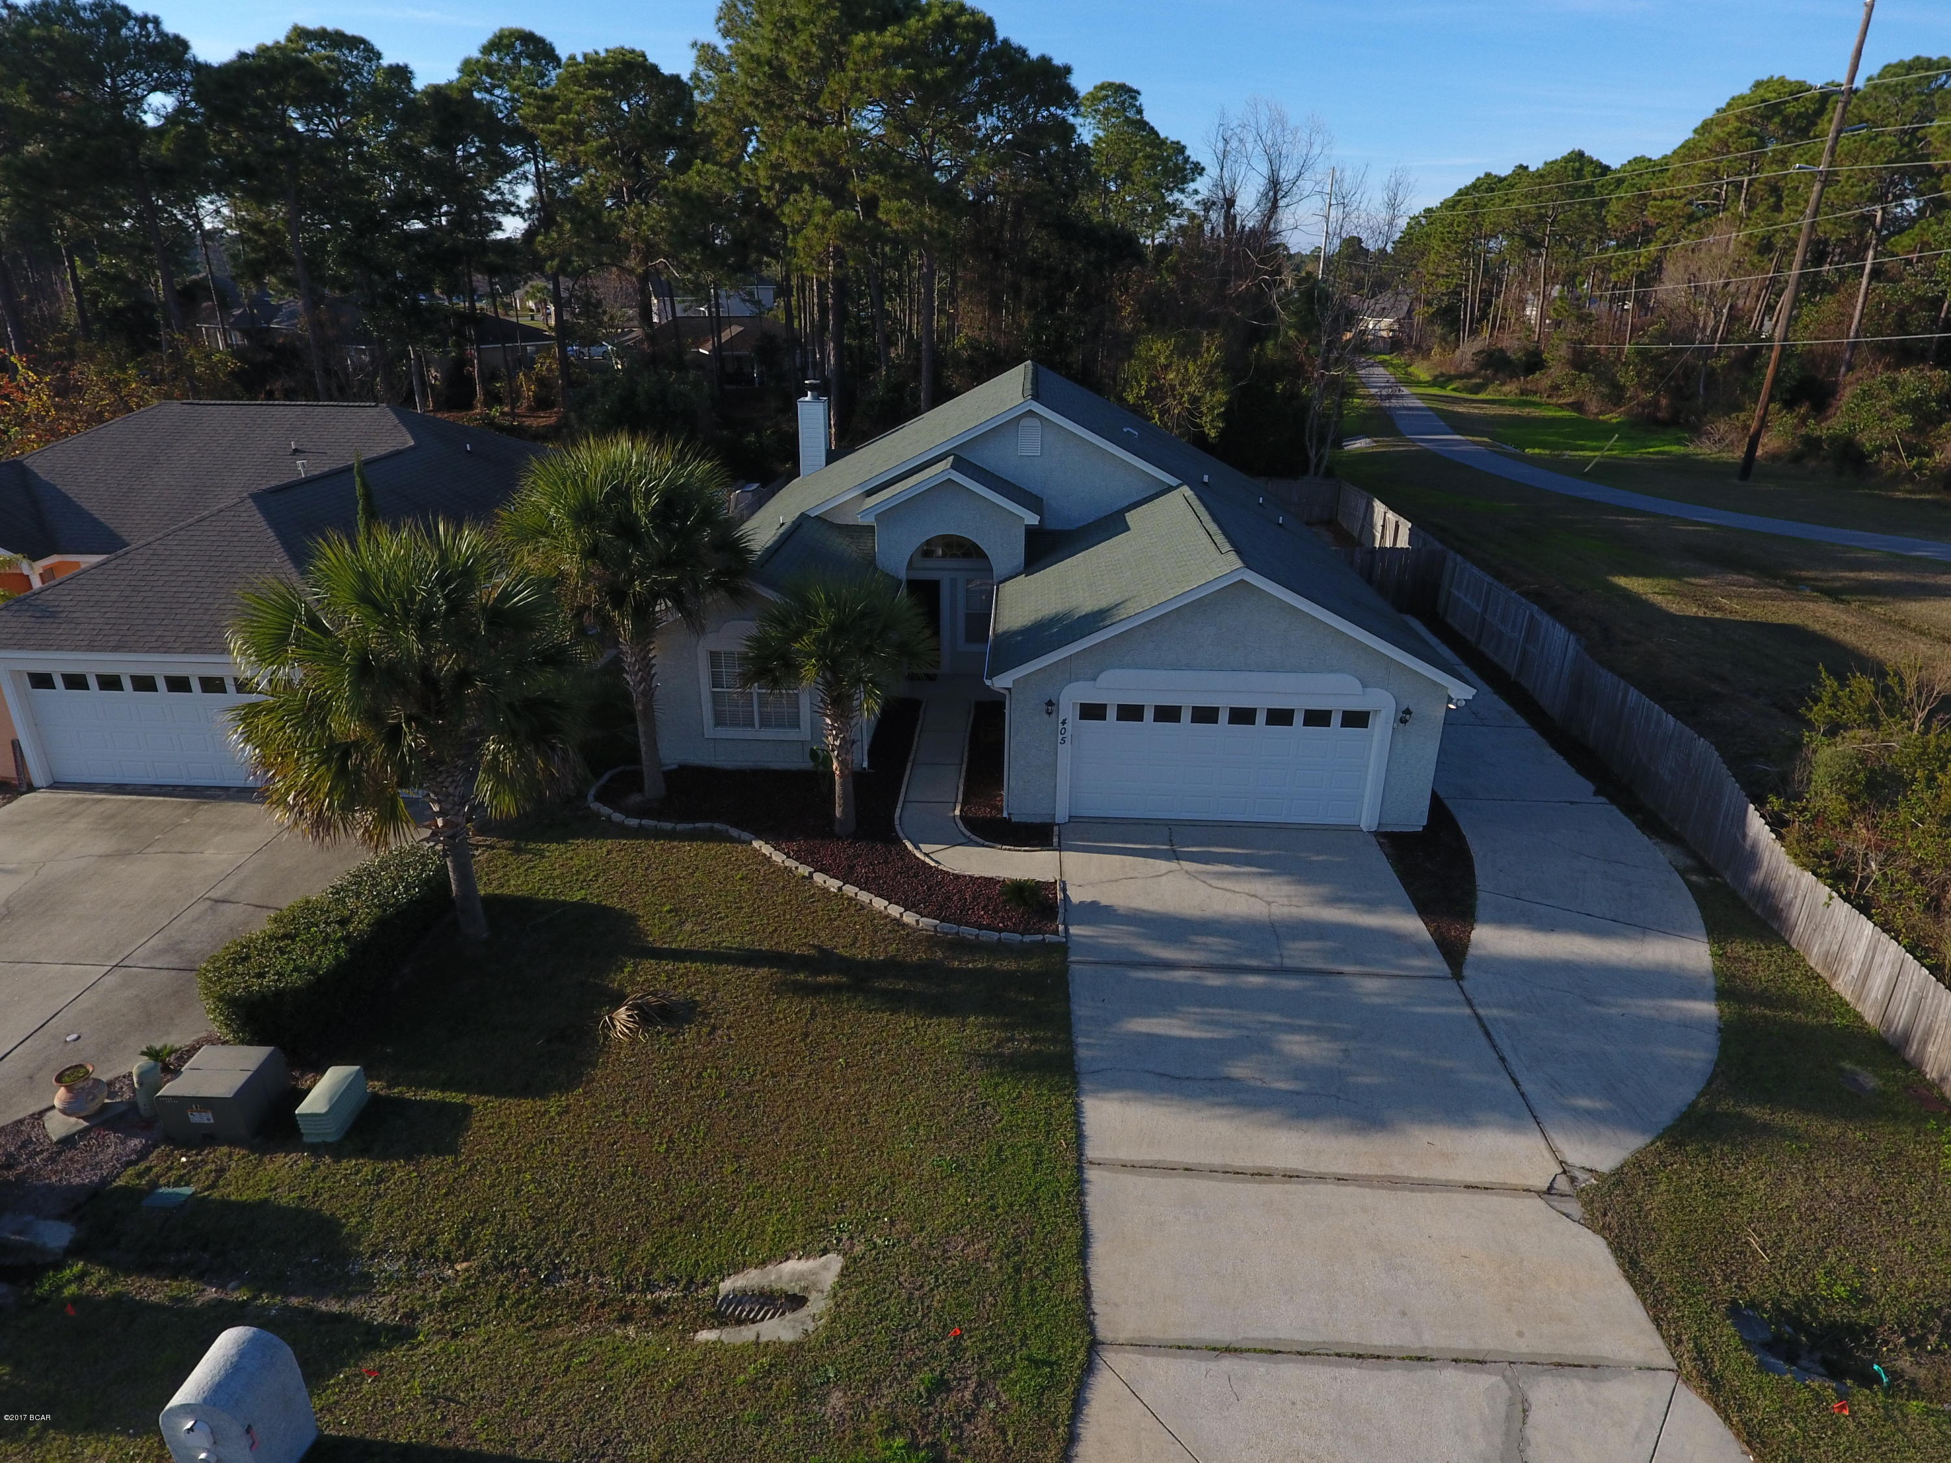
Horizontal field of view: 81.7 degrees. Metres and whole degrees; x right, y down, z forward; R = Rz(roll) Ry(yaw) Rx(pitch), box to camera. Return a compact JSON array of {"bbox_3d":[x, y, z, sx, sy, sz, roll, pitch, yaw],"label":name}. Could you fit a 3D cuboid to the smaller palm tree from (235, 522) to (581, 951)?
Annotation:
[{"bbox_3d":[-7.162,0.195,14.930,3.984,5.830,3.984,1,23,3],"label":"smaller palm tree"}]

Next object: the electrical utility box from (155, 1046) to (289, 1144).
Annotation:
[{"bbox_3d":[-8.429,4.030,12.672,0.920,0.610,0.900,1,23,3],"label":"electrical utility box"}]

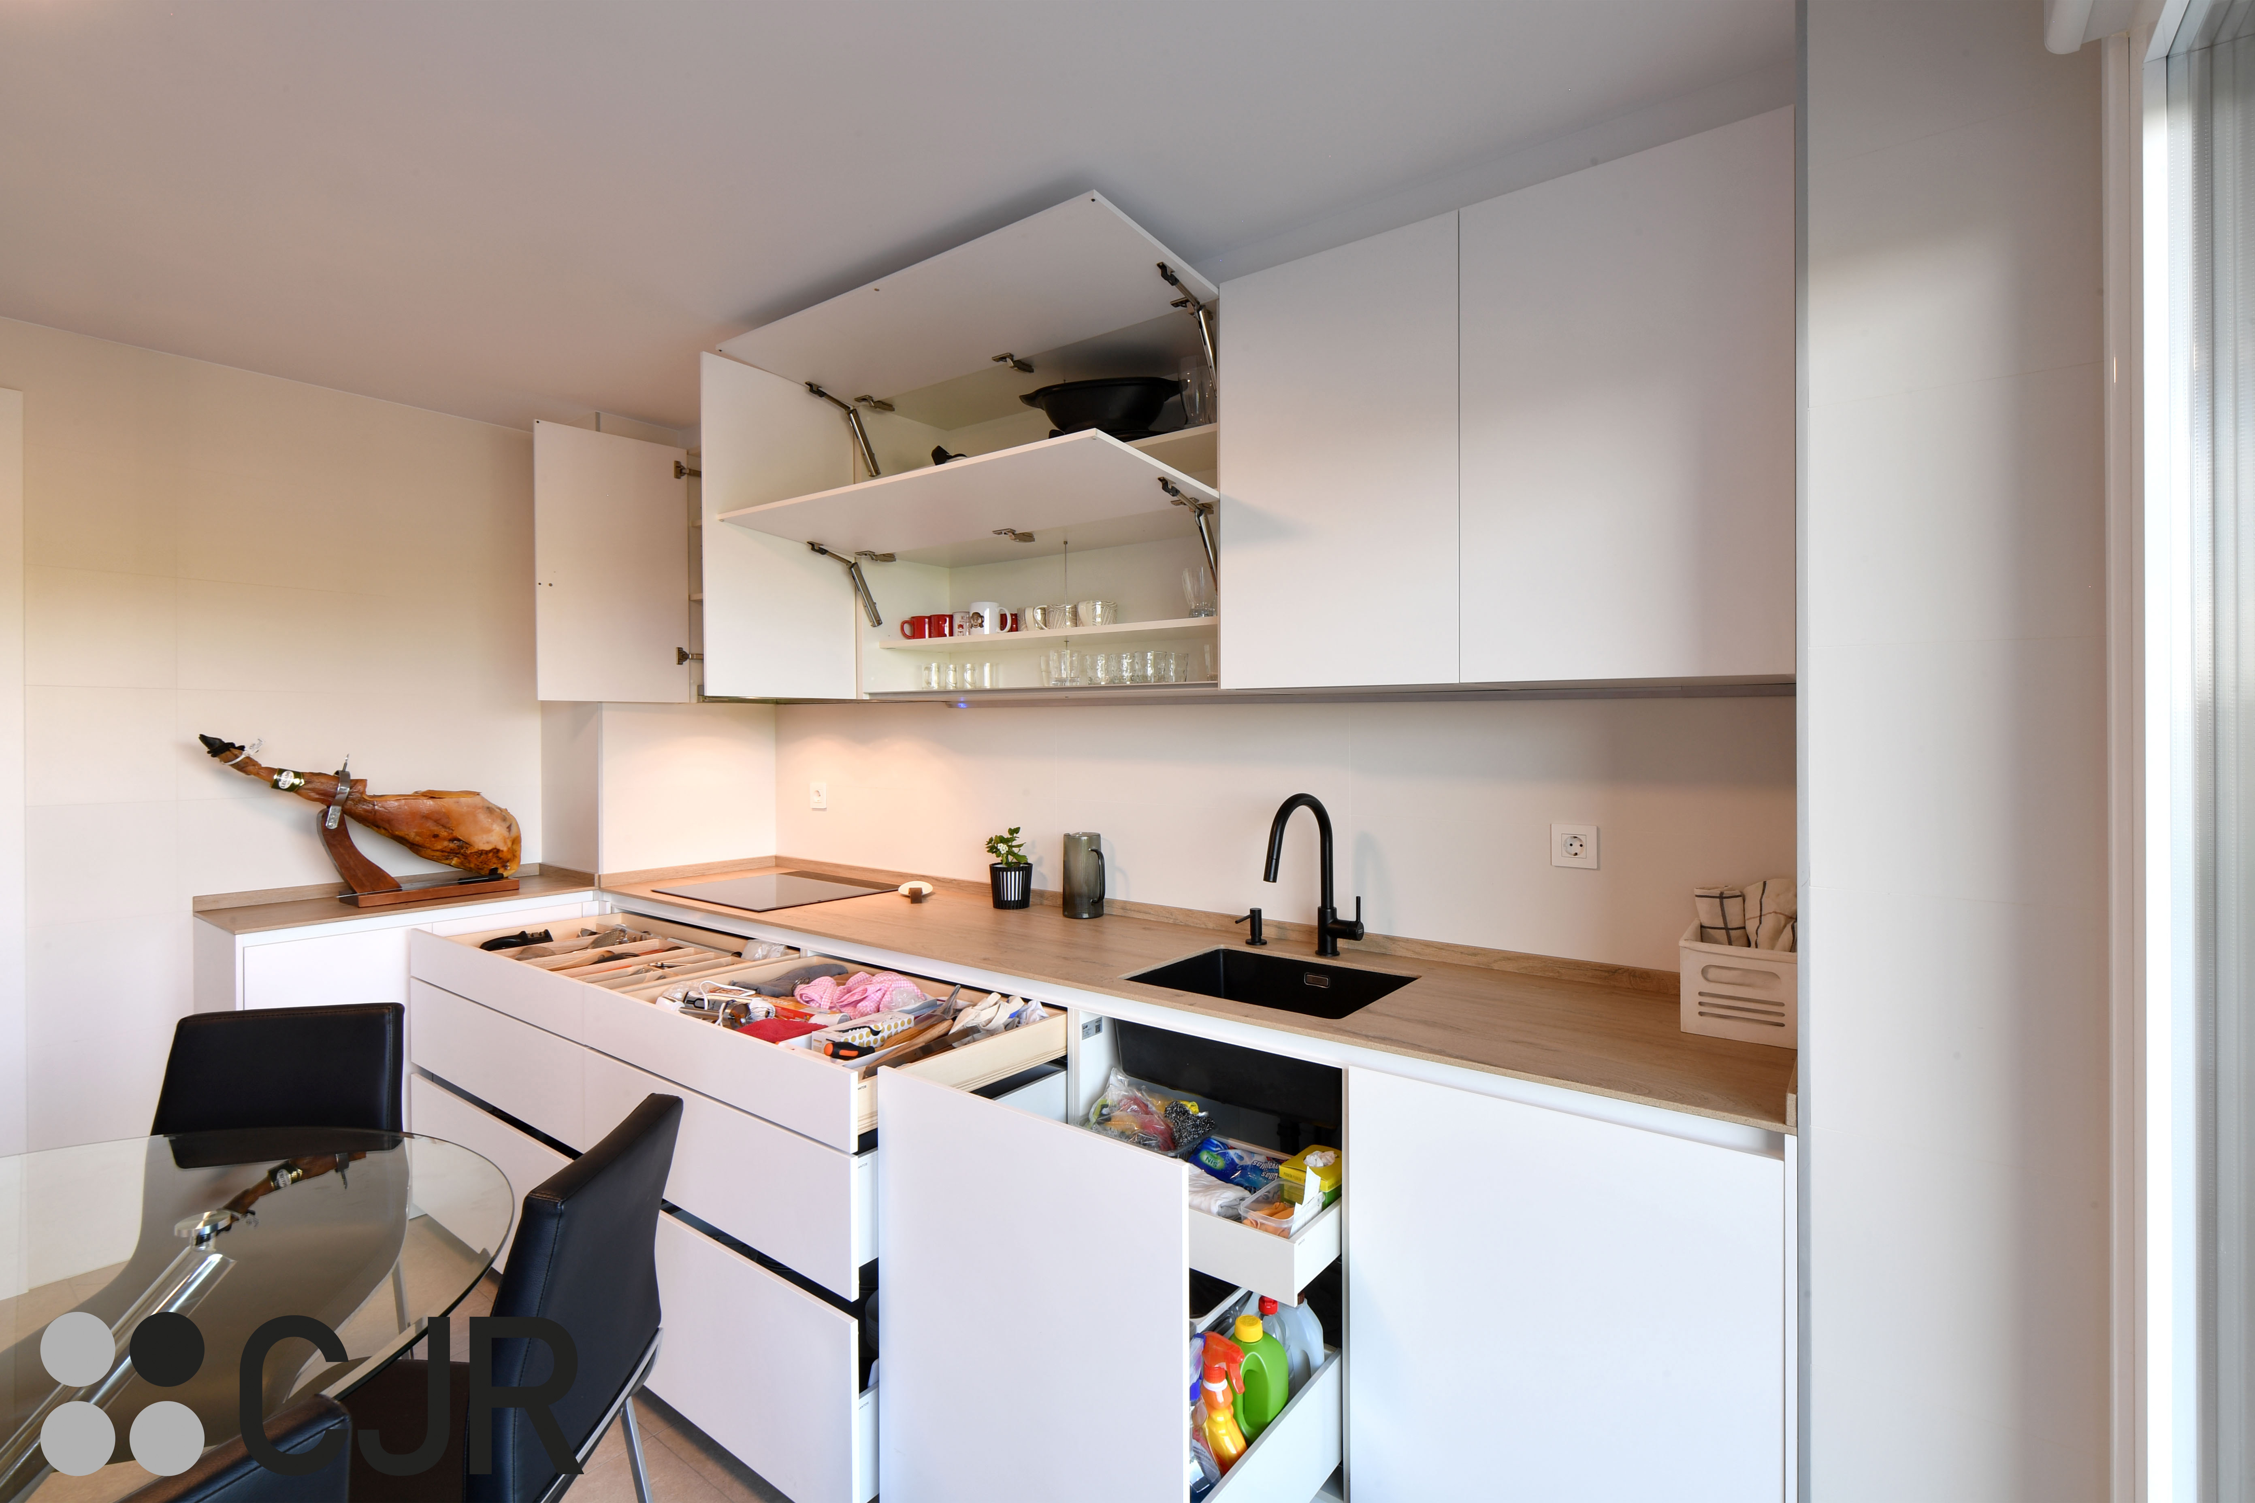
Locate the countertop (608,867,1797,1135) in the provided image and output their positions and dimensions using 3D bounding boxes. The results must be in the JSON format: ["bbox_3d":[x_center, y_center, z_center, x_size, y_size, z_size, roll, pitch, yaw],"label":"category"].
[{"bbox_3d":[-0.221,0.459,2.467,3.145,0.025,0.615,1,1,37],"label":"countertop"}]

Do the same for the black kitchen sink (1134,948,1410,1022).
[{"bbox_3d":[0.290,0.560,2.031,0.460,0.197,0.380,1,1,37],"label":"black kitchen sink"}]

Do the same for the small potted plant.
[{"bbox_3d":[-0.334,0.331,2.848,0.127,0.230,0.127,0,1,0],"label":"small potted plant"}]

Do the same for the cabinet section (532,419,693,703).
[{"bbox_3d":[-1.630,-0.579,3.192,0.022,0.841,0.456,1,2,45],"label":"cabinet section"}]

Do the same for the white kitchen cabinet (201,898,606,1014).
[{"bbox_3d":[-2.139,0.904,2.993,0.455,0.904,0.873,1,1,37],"label":"white kitchen cabinet"}]

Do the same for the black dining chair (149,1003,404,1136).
[{"bbox_3d":[-1.500,0.943,1.630,0.420,0.880,0.570,0,1,-19],"label":"black dining chair"}]

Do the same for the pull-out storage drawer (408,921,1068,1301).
[{"bbox_3d":[-1.061,0.687,2.408,1.957,0.380,0.514,1,1,37],"label":"pull-out storage drawer"}]

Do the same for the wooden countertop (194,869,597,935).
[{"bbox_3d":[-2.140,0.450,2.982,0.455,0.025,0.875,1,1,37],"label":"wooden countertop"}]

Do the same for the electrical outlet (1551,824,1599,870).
[{"bbox_3d":[0.891,0.191,1.995,0.083,0.083,0.012,1,1,37],"label":"electrical outlet"}]

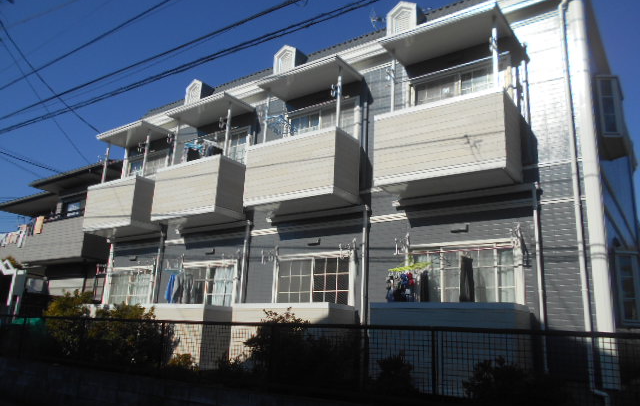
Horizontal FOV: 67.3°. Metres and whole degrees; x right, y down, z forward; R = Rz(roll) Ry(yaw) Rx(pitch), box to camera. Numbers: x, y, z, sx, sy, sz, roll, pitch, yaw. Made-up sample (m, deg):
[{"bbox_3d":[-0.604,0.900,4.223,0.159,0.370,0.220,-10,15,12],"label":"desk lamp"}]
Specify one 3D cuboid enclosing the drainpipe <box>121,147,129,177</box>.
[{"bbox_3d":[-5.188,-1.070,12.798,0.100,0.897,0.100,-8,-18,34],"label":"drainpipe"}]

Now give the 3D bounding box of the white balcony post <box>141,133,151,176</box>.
[{"bbox_3d":[-3.973,-1.139,10.993,0.065,1.059,0.065,-8,-18,34],"label":"white balcony post"}]

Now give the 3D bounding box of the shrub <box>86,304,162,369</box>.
[{"bbox_3d":[-3.217,2.202,7.914,1.100,1.050,1.000,-8,-18,34],"label":"shrub"}]

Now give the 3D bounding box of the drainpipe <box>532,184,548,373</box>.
[{"bbox_3d":[2.898,0.937,6.302,0.065,2.468,0.065,-8,-18,34],"label":"drainpipe"}]

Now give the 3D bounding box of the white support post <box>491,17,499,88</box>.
[{"bbox_3d":[2.517,-2.161,6.896,0.060,1.129,0.060,-8,-18,34],"label":"white support post"}]

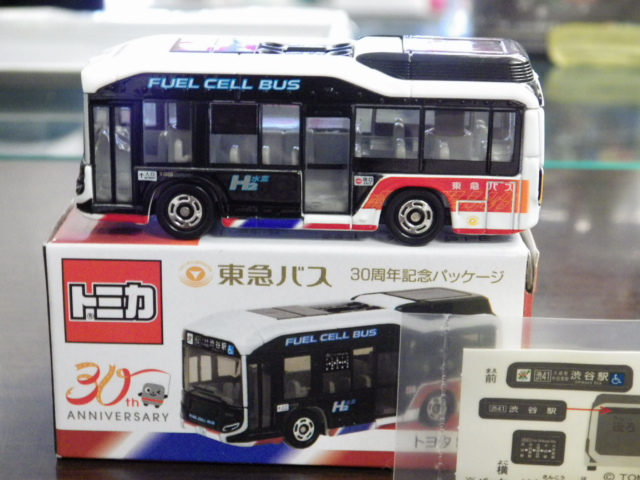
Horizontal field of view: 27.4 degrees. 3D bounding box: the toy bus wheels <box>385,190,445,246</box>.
[{"bbox_3d":[0.016,-0.004,0.213,0.009,0.009,0.004,2,17,4],"label":"toy bus wheels"}]

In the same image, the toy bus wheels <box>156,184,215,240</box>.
[{"bbox_3d":[-0.022,-0.005,0.215,0.009,0.009,0.004,2,17,4],"label":"toy bus wheels"}]

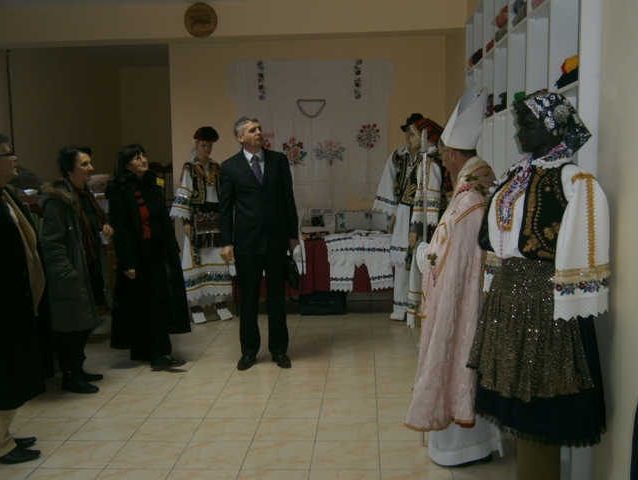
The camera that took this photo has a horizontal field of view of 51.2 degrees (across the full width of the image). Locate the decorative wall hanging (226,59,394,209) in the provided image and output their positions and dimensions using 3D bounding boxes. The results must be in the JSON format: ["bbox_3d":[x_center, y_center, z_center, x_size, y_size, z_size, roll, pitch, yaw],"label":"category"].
[{"bbox_3d":[-0.103,-1.144,7.219,1.820,1.600,0.040,0,6,4],"label":"decorative wall hanging"}]

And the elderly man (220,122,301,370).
[{"bbox_3d":[-0.448,0.020,4.859,0.570,1.820,0.360,-2,6,-12],"label":"elderly man"}]

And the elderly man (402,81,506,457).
[{"bbox_3d":[0.688,0.160,3.279,0.500,1.820,0.620,2,6,27],"label":"elderly man"}]

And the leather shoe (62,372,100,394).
[{"bbox_3d":[-1.582,0.932,4.407,0.250,0.125,0.095,1,6,16],"label":"leather shoe"}]

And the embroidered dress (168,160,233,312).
[{"bbox_3d":[-1.113,-0.061,6.490,0.680,1.420,0.420,-2,6,-14],"label":"embroidered dress"}]

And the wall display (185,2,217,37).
[{"bbox_3d":[-1.036,-1.918,5.817,0.295,0.300,0.030,0,6,4],"label":"wall display"}]

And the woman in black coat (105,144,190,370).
[{"bbox_3d":[-1.284,0.111,4.976,0.480,1.640,0.560,2,7,30],"label":"woman in black coat"}]

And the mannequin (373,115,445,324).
[{"bbox_3d":[0.860,-0.202,6.260,0.660,1.910,0.420,2,7,30],"label":"mannequin"}]

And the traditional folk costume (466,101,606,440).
[{"bbox_3d":[0.770,0.075,2.345,0.450,1.190,0.540,-3,6,-21],"label":"traditional folk costume"}]

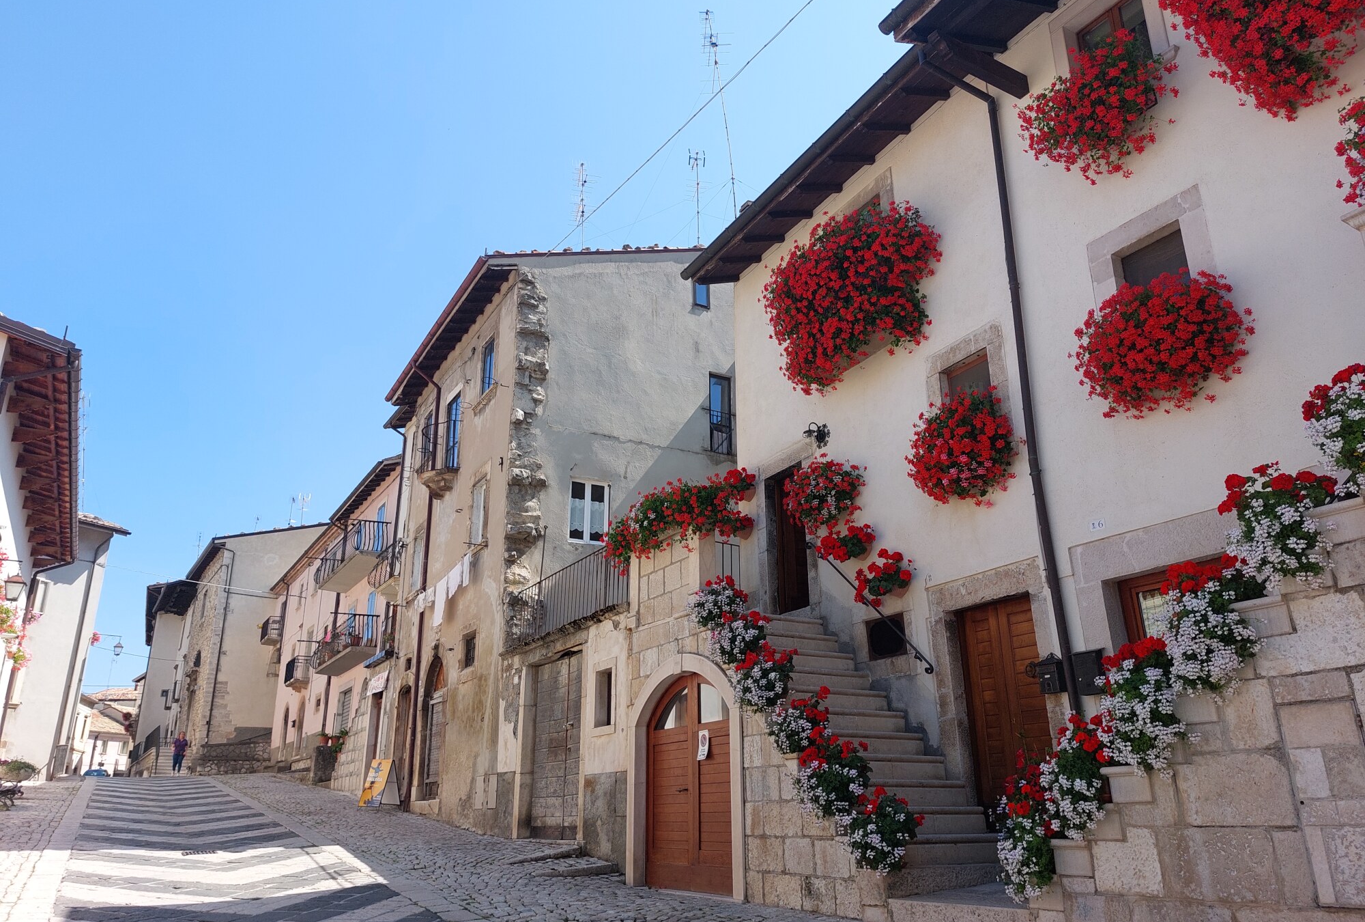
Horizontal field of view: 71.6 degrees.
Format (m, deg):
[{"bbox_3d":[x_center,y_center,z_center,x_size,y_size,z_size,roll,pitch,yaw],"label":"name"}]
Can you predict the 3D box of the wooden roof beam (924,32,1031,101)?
[{"bbox_3d":[3.001,-3.947,9.486,1.220,0.220,0.140,12,-23,-28],"label":"wooden roof beam"}]

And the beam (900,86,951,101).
[{"bbox_3d":[2.719,-4.112,10.598,0.710,0.125,0.095,-8,-14,-32],"label":"beam"}]

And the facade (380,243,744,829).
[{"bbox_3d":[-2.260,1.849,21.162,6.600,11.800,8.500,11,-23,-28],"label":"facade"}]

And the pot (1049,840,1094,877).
[{"bbox_3d":[2.420,2.394,5.709,0.260,0.200,0.300,12,-24,-29],"label":"pot"}]

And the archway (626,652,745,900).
[{"bbox_3d":[0.093,3.116,9.618,0.300,2.291,2.213,12,-24,-29],"label":"archway"}]

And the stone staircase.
[{"bbox_3d":[1.525,2.521,8.811,1.220,2.610,2.600,11,-23,-27],"label":"stone staircase"}]

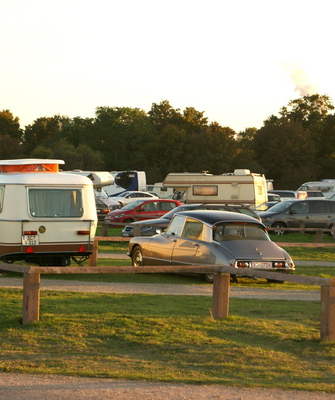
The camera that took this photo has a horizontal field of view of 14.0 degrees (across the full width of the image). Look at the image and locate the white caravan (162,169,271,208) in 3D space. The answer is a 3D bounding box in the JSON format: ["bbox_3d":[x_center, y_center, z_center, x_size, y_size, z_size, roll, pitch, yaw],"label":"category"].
[{"bbox_3d":[2.980,-0.280,83.500,5.900,3.100,2.250,0,0,22],"label":"white caravan"}]

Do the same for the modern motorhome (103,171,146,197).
[{"bbox_3d":[-4.350,-0.550,98.900,5.500,2.900,2.300,0,0,16],"label":"modern motorhome"}]

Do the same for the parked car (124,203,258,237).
[{"bbox_3d":[0.864,0.905,50.200,4.800,1.490,1.820,0,0,-22],"label":"parked car"}]

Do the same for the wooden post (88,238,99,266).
[{"bbox_3d":[-1.887,1.335,34.800,0.200,0.720,0.200,1,0,-30],"label":"wooden post"}]

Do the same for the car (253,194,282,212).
[{"bbox_3d":[5.886,0.721,78.000,4.400,1.500,1.780,1,0,5],"label":"car"}]

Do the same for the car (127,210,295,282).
[{"bbox_3d":[0.810,0.935,29.000,1.800,1.460,4.840,0,0,-30],"label":"car"}]

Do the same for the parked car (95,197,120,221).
[{"bbox_3d":[-3.918,0.860,77.500,1.700,1.440,4.300,0,0,3],"label":"parked car"}]

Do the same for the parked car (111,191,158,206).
[{"bbox_3d":[-2.656,0.100,98.000,4.500,1.450,1.800,1,0,-28],"label":"parked car"}]

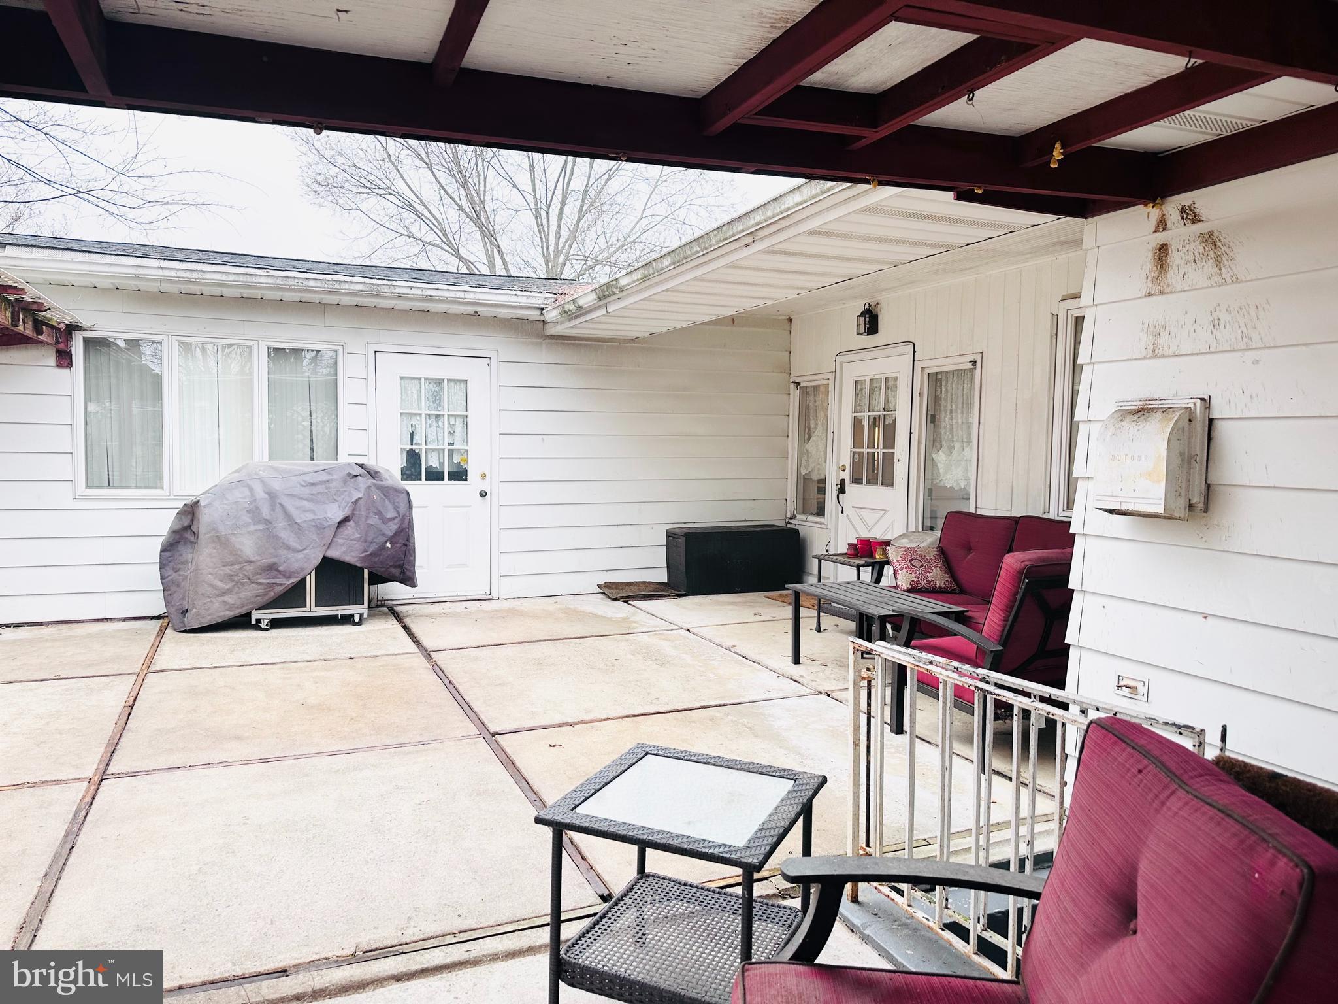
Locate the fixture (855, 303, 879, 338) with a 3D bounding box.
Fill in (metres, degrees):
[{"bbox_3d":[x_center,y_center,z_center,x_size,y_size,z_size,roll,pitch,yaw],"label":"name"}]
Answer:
[{"bbox_3d":[1.658,-1.529,7.736,0.130,0.261,0.150,-1,4,-24],"label":"fixture"}]

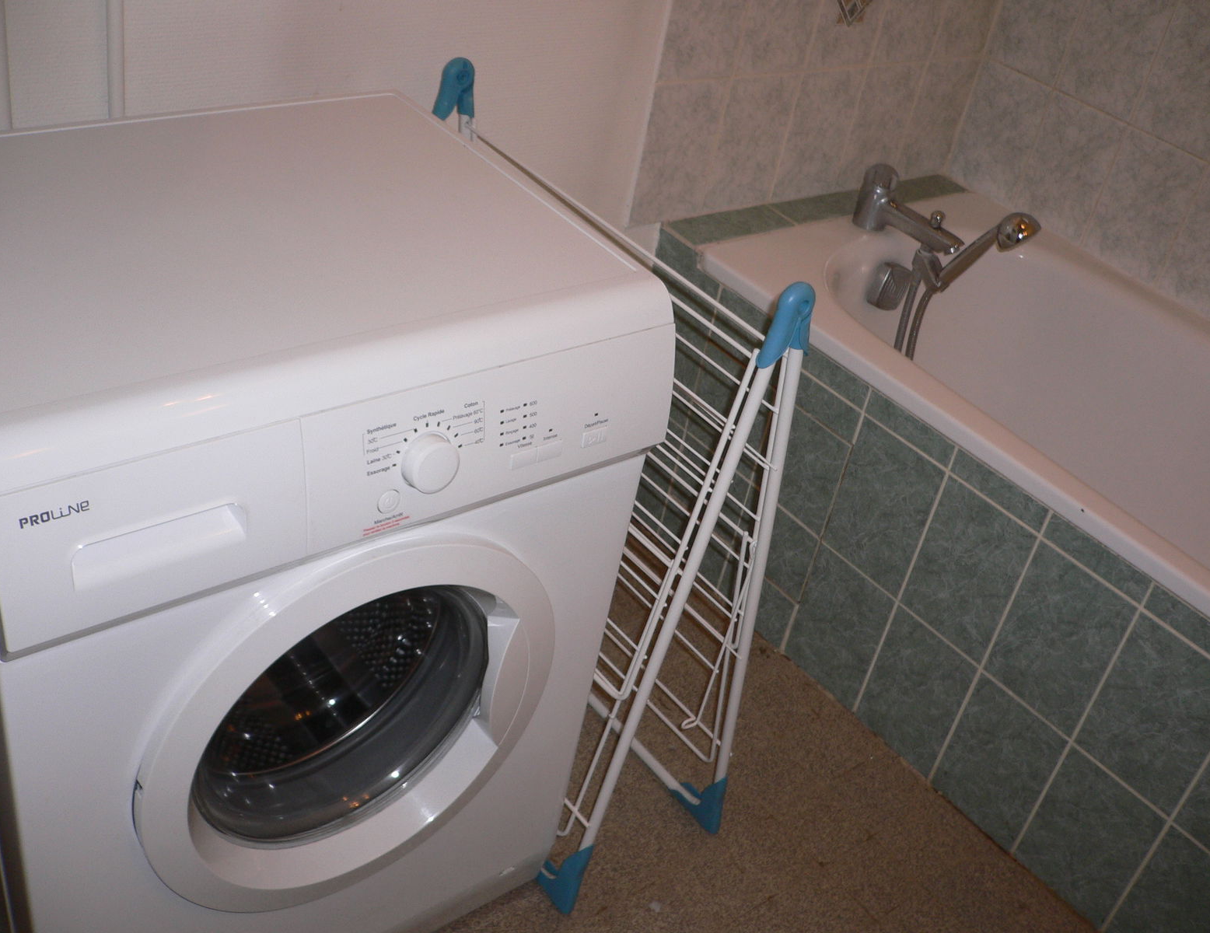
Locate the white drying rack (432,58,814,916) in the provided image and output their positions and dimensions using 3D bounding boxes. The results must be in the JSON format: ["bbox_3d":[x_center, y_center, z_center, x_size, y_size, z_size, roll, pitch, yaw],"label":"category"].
[{"bbox_3d":[-0.050,0.022,1.554,0.270,0.865,0.600,-18,44,-35],"label":"white drying rack"}]

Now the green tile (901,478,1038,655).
[{"bbox_3d":[0.487,0.140,1.698,0.009,0.227,0.148,-18,44,-35],"label":"green tile"}]

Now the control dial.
[{"bbox_3d":[-0.138,-0.002,1.004,0.048,0.048,0.022,-18,44,-35],"label":"control dial"}]

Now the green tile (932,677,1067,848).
[{"bbox_3d":[0.540,0.407,1.740,0.009,0.225,0.148,-18,44,-35],"label":"green tile"}]

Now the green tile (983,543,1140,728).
[{"bbox_3d":[0.579,0.221,1.609,0.009,0.227,0.148,-18,44,-35],"label":"green tile"}]

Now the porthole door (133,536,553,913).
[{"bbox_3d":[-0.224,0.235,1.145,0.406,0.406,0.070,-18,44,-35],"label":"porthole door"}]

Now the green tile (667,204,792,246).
[{"bbox_3d":[0.207,-0.389,2.038,0.226,0.009,0.080,-18,44,-35],"label":"green tile"}]

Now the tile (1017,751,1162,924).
[{"bbox_3d":[0.632,0.488,1.652,0.009,0.225,0.148,-18,44,-35],"label":"tile"}]

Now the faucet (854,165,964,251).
[{"bbox_3d":[0.508,-0.411,2.059,0.052,0.104,0.205,-18,44,-35],"label":"faucet"}]

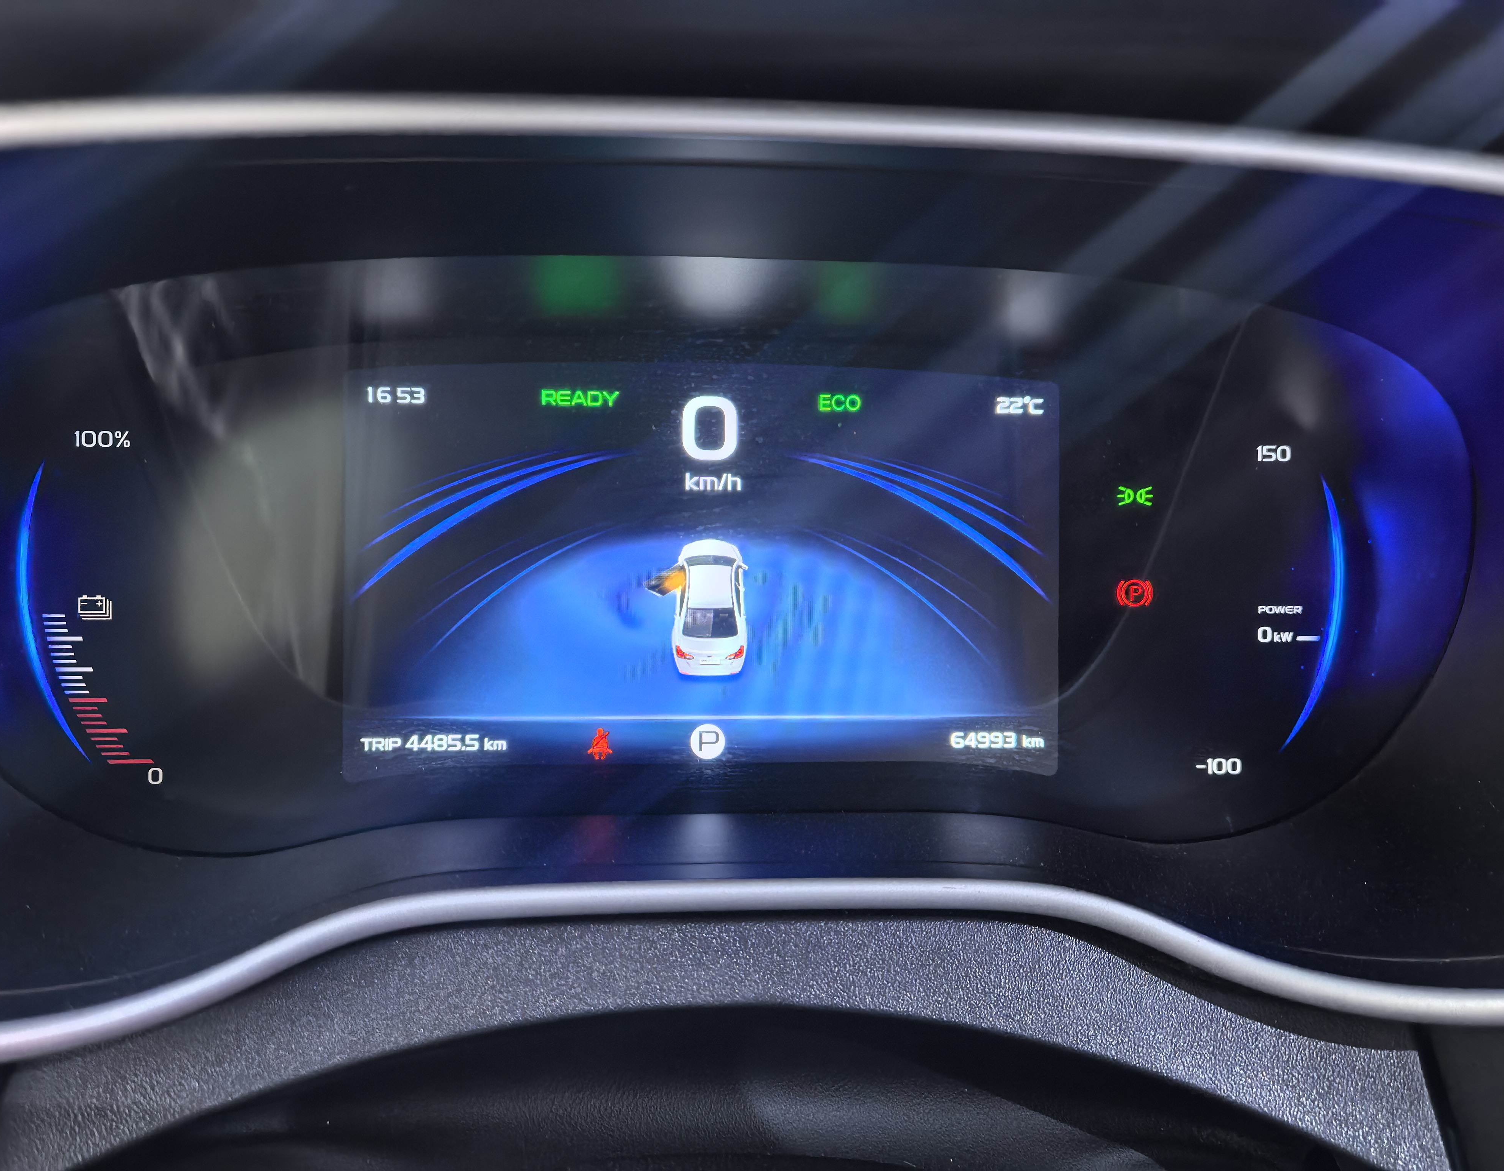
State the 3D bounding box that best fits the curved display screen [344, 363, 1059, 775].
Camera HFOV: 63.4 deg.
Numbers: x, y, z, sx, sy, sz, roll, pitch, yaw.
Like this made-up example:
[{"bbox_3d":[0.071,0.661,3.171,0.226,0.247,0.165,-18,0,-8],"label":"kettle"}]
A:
[{"bbox_3d":[-0.011,-0.002,0.274,0.159,0.090,0.014,0,-1,-5],"label":"curved display screen"}]

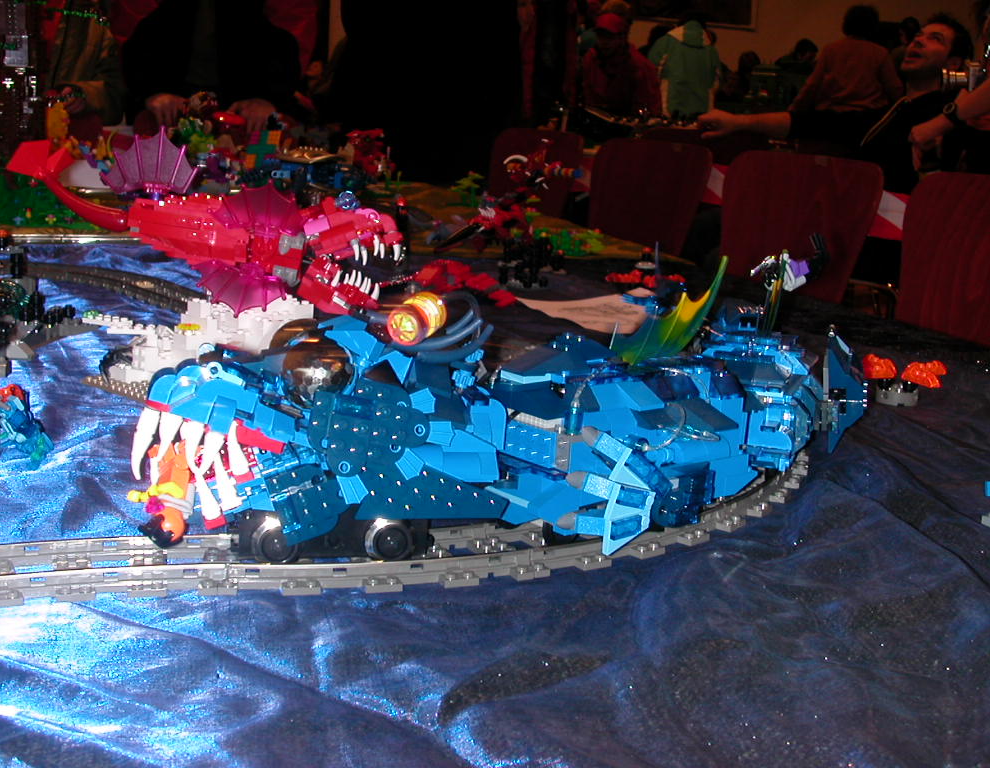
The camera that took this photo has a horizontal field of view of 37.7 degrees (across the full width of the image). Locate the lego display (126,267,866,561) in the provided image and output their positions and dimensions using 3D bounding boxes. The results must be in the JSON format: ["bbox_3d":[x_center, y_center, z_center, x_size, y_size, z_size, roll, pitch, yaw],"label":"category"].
[{"bbox_3d":[0.052,0.005,0.698,0.445,0.118,0.127,-5,14,-34],"label":"lego display"}]

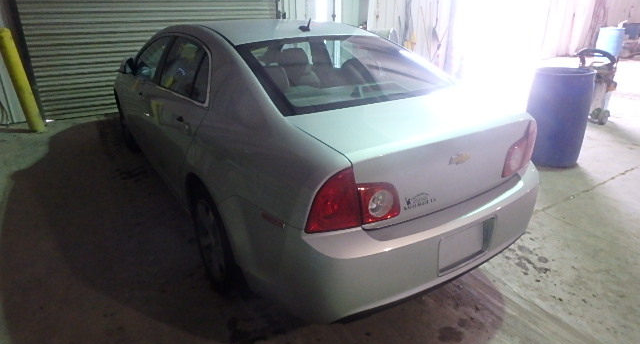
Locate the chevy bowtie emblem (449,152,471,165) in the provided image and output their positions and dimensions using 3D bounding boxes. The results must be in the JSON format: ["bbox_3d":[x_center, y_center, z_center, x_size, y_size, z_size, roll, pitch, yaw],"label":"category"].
[{"bbox_3d":[0.602,-0.055,1.664,0.140,0.048,0.014,-14,23,-29],"label":"chevy bowtie emblem"}]

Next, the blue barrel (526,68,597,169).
[{"bbox_3d":[2.461,-0.580,4.061,0.580,0.905,0.580,-13,26,-27],"label":"blue barrel"}]

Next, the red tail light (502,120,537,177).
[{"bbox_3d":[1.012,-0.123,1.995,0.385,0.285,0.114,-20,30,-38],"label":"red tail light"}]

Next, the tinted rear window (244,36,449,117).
[{"bbox_3d":[0.136,-0.616,2.218,1.100,0.080,0.742,-14,47,-29],"label":"tinted rear window"}]

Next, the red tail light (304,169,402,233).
[{"bbox_3d":[0.127,0.102,1.481,0.385,0.285,0.114,-10,25,-20],"label":"red tail light"}]

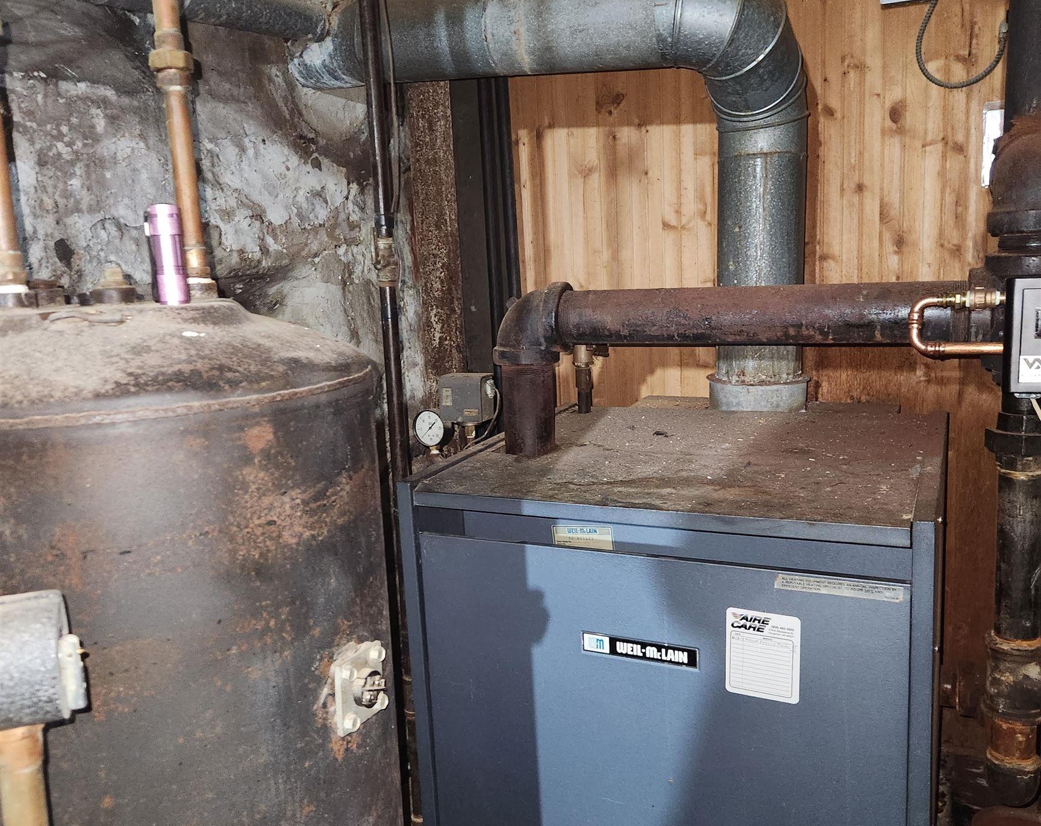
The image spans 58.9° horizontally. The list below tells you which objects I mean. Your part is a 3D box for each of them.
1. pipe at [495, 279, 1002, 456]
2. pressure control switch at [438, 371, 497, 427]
[{"bbox_3d":[0.320,-0.068,1.499,0.792,0.292,0.117,1,11,25],"label":"pipe"},{"bbox_3d":[-0.106,-0.027,1.870,0.093,0.096,0.060,1,11,26],"label":"pressure control switch"}]

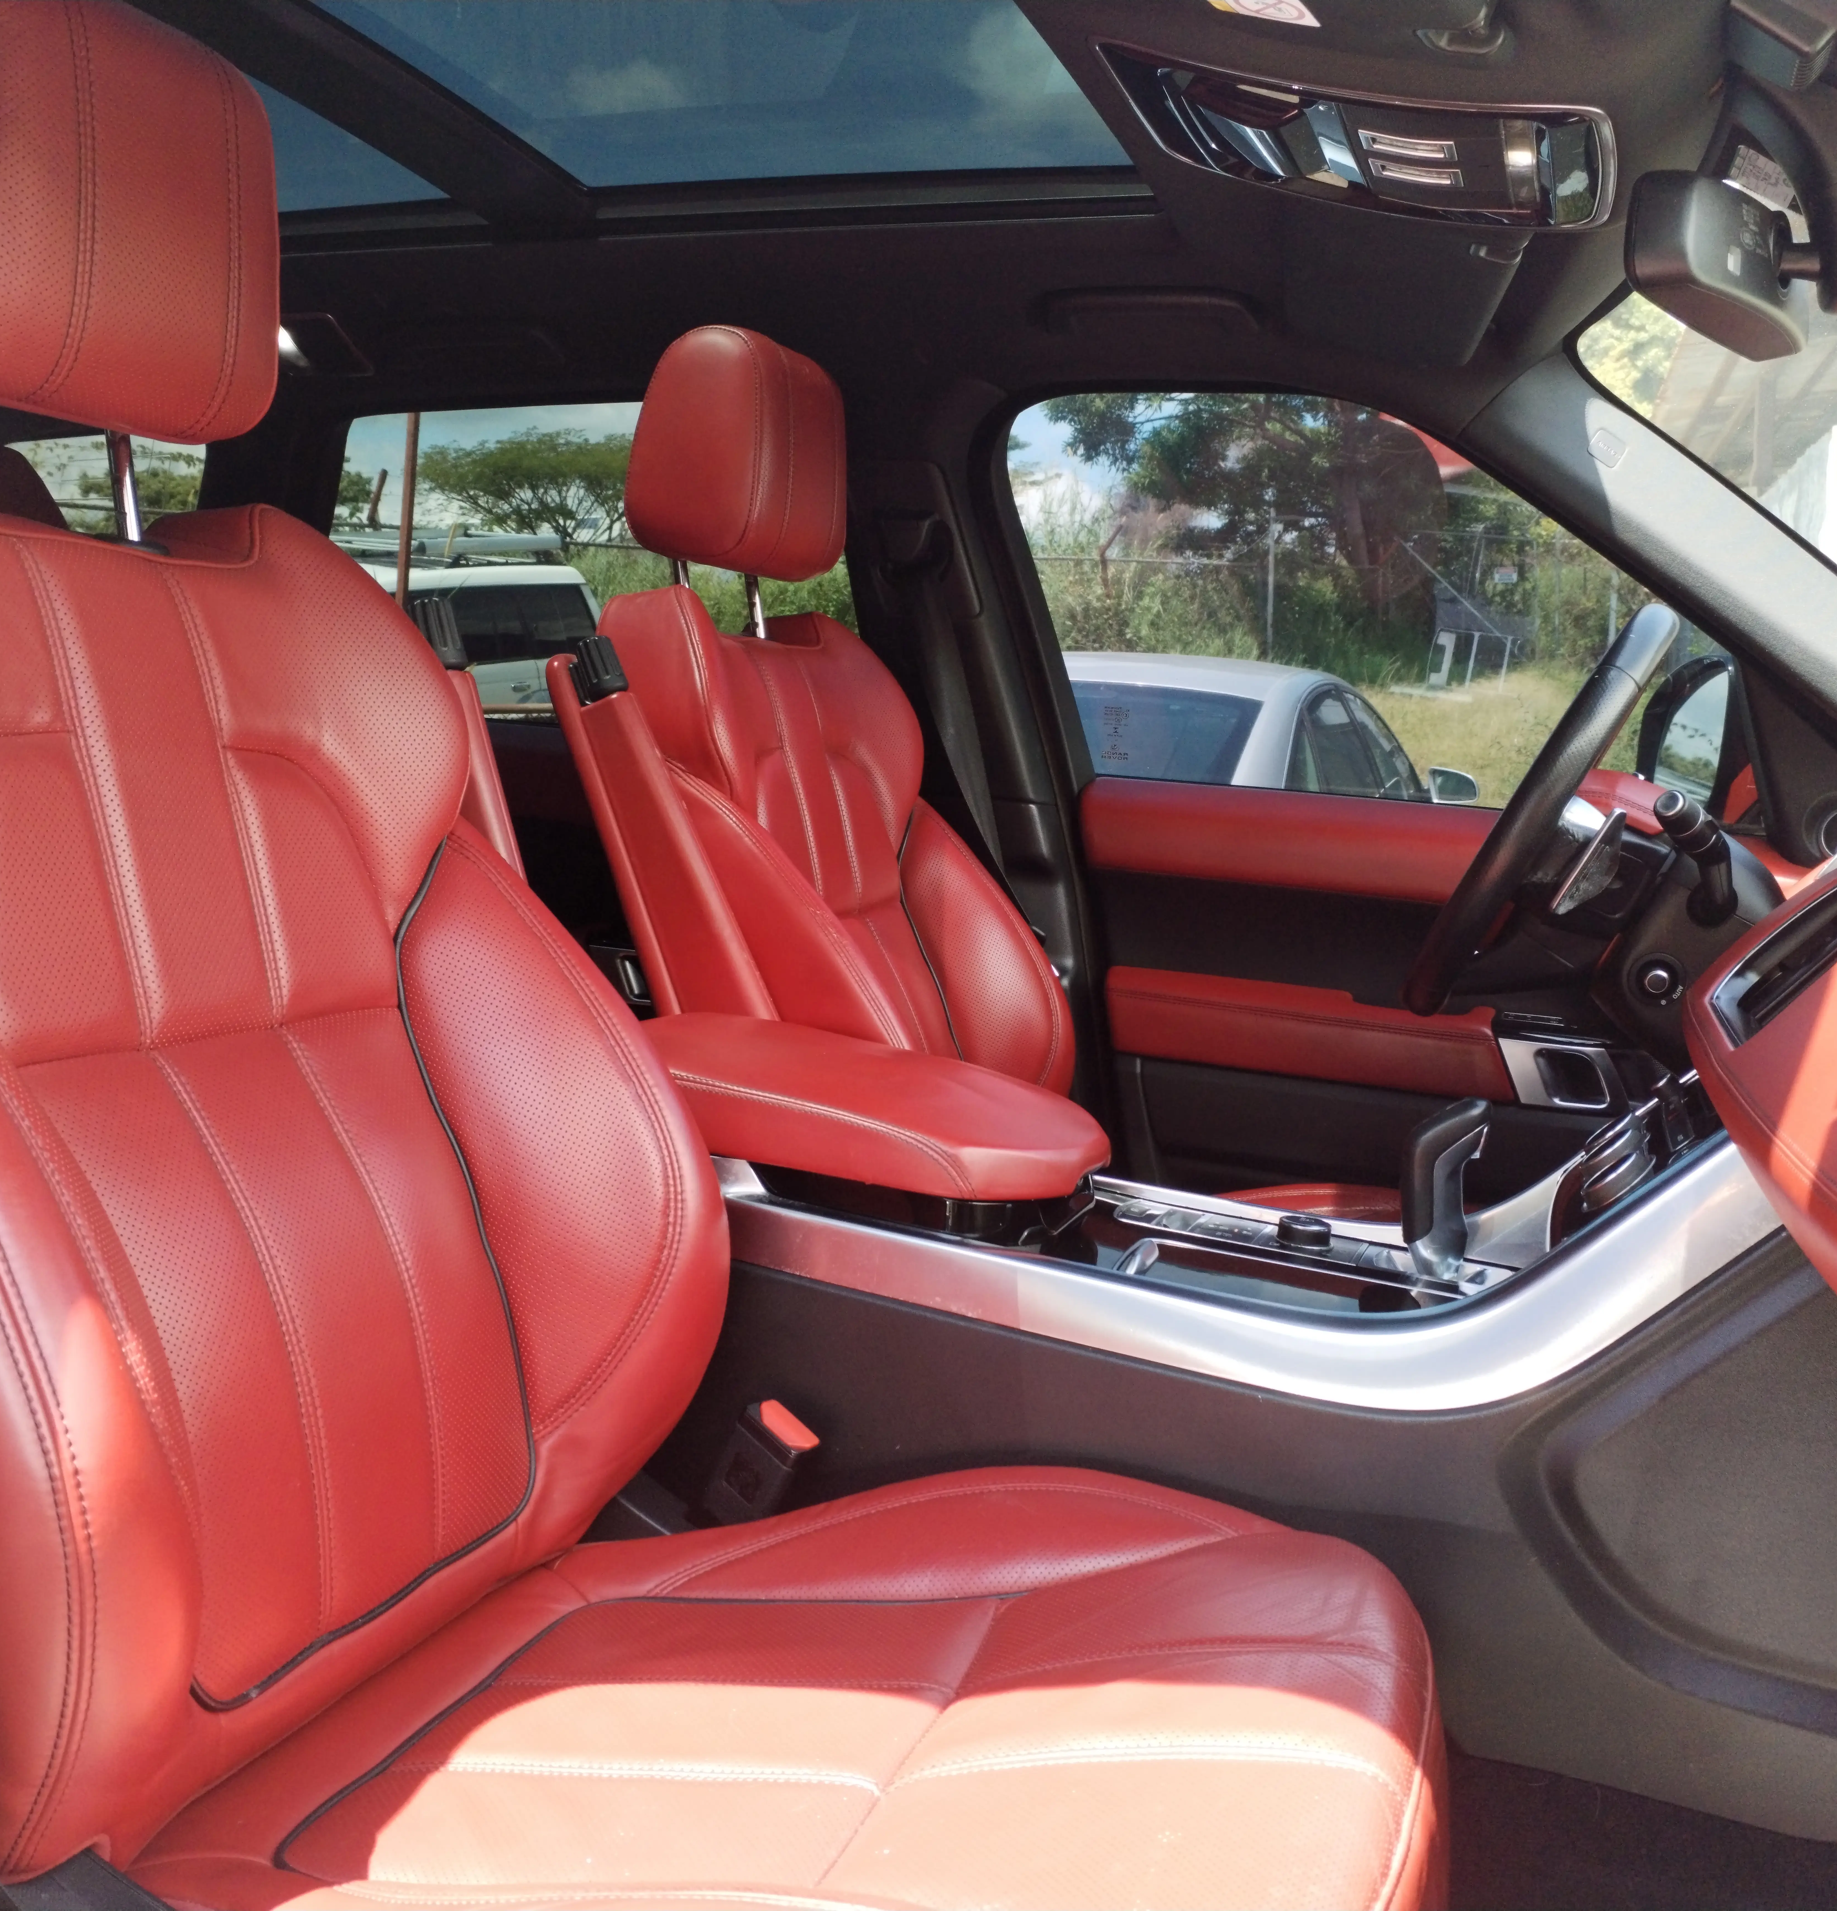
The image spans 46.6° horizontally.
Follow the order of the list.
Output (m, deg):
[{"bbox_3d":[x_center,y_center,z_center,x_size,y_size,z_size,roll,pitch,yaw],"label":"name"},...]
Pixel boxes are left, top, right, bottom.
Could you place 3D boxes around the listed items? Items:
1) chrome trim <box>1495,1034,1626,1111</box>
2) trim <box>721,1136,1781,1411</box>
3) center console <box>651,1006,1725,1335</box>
[{"bbox_3d":[0.588,0.108,1.954,0.115,0.059,0.035,4,8,20],"label":"chrome trim"},{"bbox_3d":[0.156,0.150,1.228,0.665,0.178,0.050,4,8,20],"label":"trim"},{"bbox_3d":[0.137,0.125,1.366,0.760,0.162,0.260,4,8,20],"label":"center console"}]

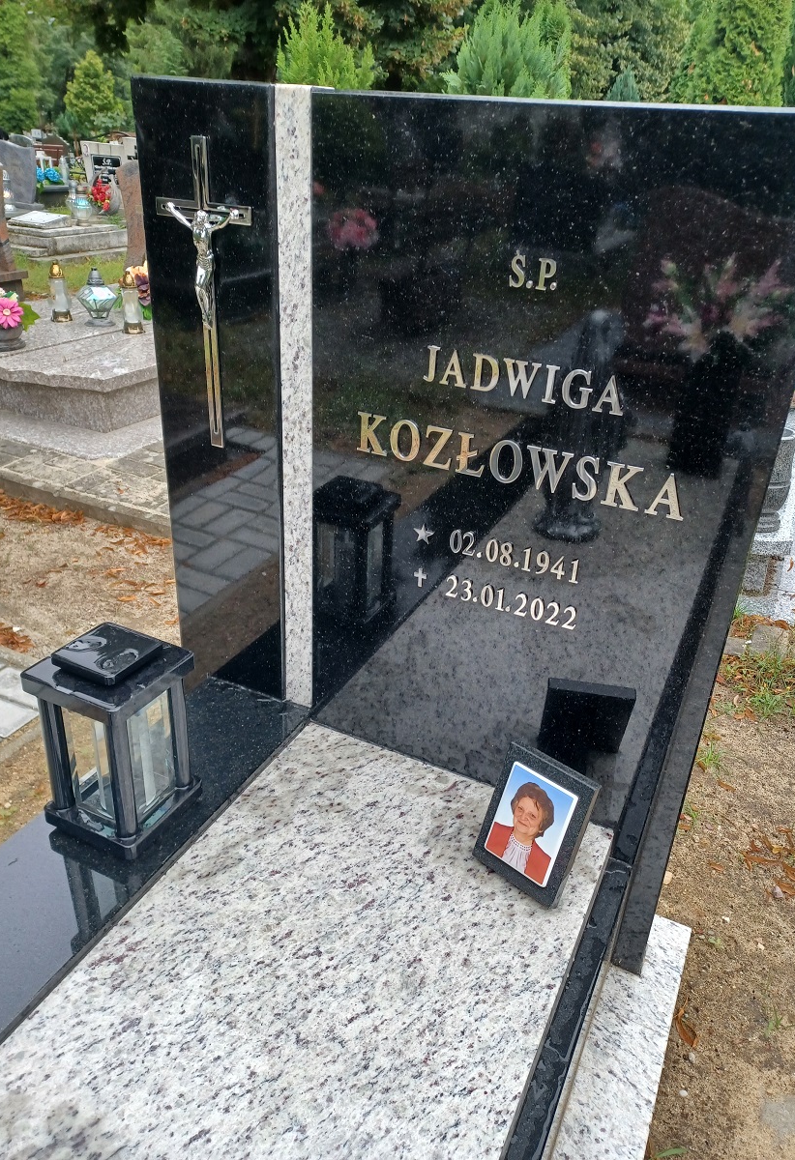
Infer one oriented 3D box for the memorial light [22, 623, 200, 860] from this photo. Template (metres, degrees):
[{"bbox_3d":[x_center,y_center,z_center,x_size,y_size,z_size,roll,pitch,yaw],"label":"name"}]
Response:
[{"bbox_3d":[-0.342,0.190,1.026,0.136,0.251,0.136,15,31,21],"label":"memorial light"}]

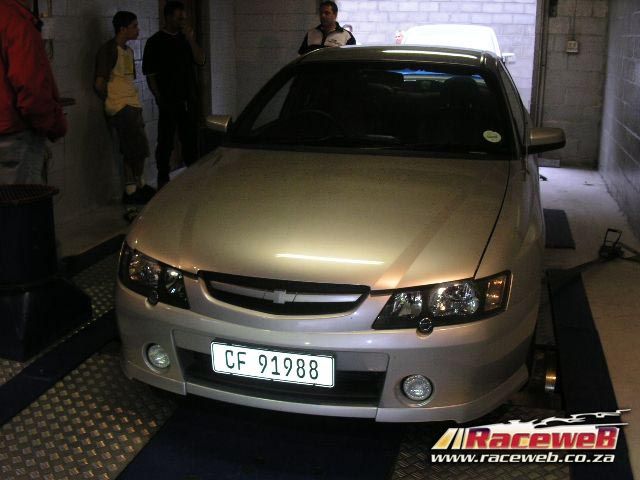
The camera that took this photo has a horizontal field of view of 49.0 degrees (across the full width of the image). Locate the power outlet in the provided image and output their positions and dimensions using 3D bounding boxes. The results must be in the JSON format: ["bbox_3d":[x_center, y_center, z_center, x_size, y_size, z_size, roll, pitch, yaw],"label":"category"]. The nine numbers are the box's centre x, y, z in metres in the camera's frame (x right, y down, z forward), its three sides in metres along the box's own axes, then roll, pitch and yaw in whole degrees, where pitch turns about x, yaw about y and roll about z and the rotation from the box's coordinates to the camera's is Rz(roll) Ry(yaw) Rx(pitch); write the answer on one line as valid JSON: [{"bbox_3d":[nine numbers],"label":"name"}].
[{"bbox_3d":[2.848,-2.177,7.920,0.134,0.134,0.060,4,17,14],"label":"power outlet"}]

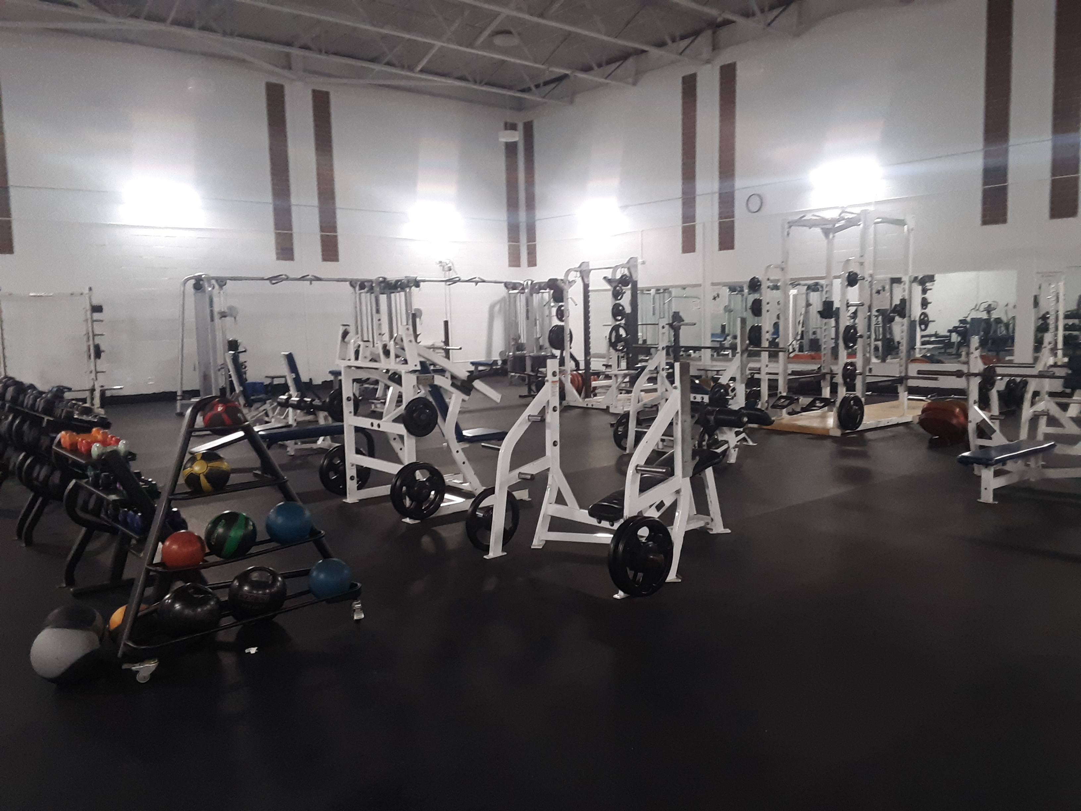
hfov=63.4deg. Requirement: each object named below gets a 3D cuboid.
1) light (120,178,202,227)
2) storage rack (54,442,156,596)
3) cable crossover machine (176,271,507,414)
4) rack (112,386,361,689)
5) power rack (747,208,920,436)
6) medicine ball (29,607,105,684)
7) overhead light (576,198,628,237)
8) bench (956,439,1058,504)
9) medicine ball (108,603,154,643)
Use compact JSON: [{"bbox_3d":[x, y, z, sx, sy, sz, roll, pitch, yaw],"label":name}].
[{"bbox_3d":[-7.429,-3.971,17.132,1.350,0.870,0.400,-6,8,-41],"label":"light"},{"bbox_3d":[-2.722,0.626,5.478,0.600,0.830,0.880,-6,8,-41],"label":"storage rack"},{"bbox_3d":[-3.383,-1.310,17.083,7.150,2.400,1.100,-6,8,-41],"label":"cable crossover machine"},{"bbox_3d":[-1.460,0.536,4.165,1.200,1.210,0.500,-6,8,-41],"label":"rack"},{"bbox_3d":[3.857,-1.084,11.411,1.750,2.710,1.650,-6,8,-41],"label":"power rack"},{"bbox_3d":[-2.067,1.038,3.823,0.315,0.315,0.315,-6,8,-41],"label":"medicine ball"},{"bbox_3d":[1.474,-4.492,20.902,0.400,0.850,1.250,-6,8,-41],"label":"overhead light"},{"bbox_3d":[3.776,0.531,7.076,1.220,0.375,0.320,-6,8,-41],"label":"bench"},{"bbox_3d":[-1.886,1.044,4.087,0.235,0.235,0.235,-1,6,0],"label":"medicine ball"}]

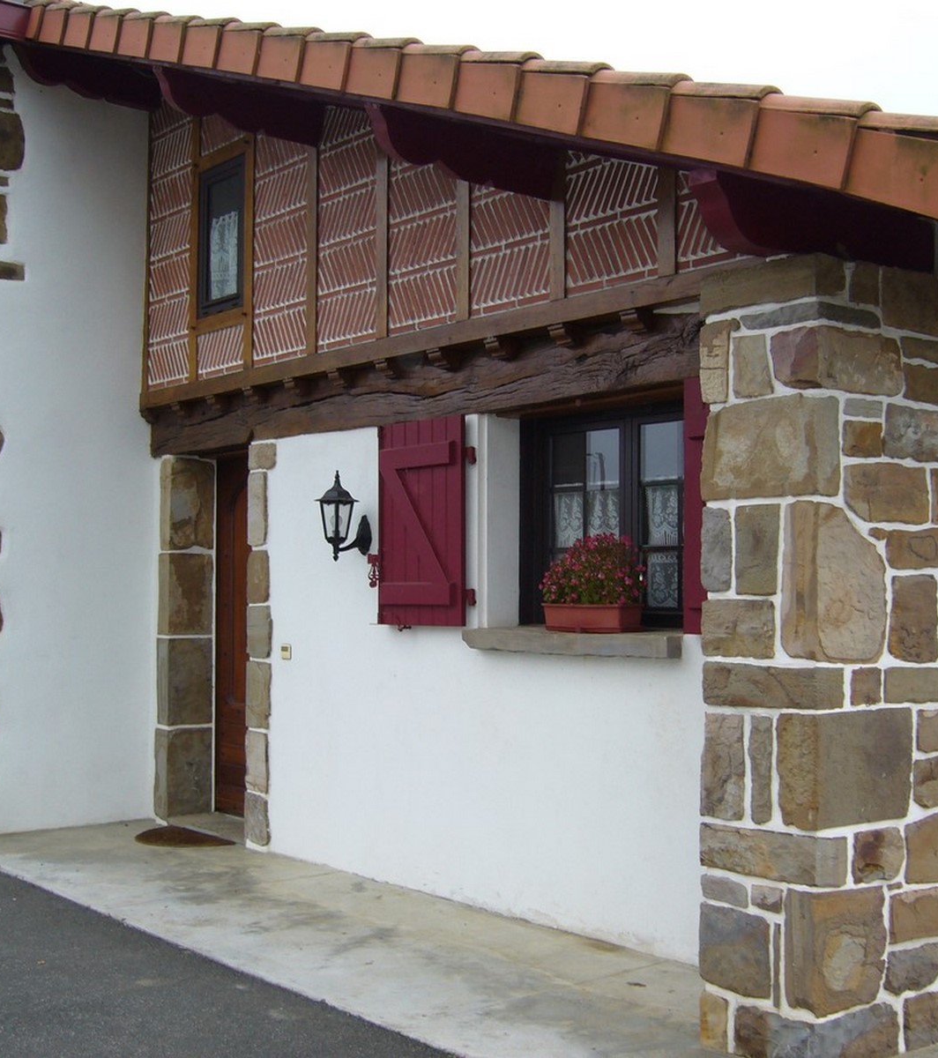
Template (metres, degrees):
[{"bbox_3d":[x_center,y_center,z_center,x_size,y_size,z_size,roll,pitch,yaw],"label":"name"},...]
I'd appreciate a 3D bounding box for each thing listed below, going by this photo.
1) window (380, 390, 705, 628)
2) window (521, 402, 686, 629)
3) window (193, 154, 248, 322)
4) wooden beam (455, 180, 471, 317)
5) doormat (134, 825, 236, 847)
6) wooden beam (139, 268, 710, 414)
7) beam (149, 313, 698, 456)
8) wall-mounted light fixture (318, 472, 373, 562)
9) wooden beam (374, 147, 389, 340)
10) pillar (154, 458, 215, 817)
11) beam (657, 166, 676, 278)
[{"bbox_3d":[0.433,-0.055,6.057,0.285,0.970,2.446,3,-3,-40],"label":"window"},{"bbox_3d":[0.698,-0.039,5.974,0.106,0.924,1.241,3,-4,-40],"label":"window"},{"bbox_3d":[-1.402,-1.637,8.109,0.079,0.891,0.548,3,-4,-40],"label":"window"},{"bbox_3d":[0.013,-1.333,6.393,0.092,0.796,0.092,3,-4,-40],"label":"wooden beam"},{"bbox_3d":[-1.667,1.731,8.018,0.392,0.018,0.777,3,-3,-40],"label":"doormat"},{"bbox_3d":[-0.448,-0.850,6.960,0.111,0.108,4.747,3,-3,-40],"label":"wooden beam"},{"bbox_3d":[-0.341,-0.639,7.041,0.234,0.281,4.747,3,-3,-40],"label":"beam"},{"bbox_3d":[-0.613,-0.059,6.883,0.285,0.437,0.211,3,-4,-40],"label":"wall-mounted light fixture"},{"bbox_3d":[-0.391,-1.446,6.952,0.090,1.063,0.095,3,-3,-40],"label":"wooden beam"},{"bbox_3d":[-1.741,0.646,8.750,0.311,2.161,0.246,3,-3,-40],"label":"pillar"},{"bbox_3d":[0.788,-1.193,5.460,0.092,0.466,0.092,3,-4,-40],"label":"beam"}]

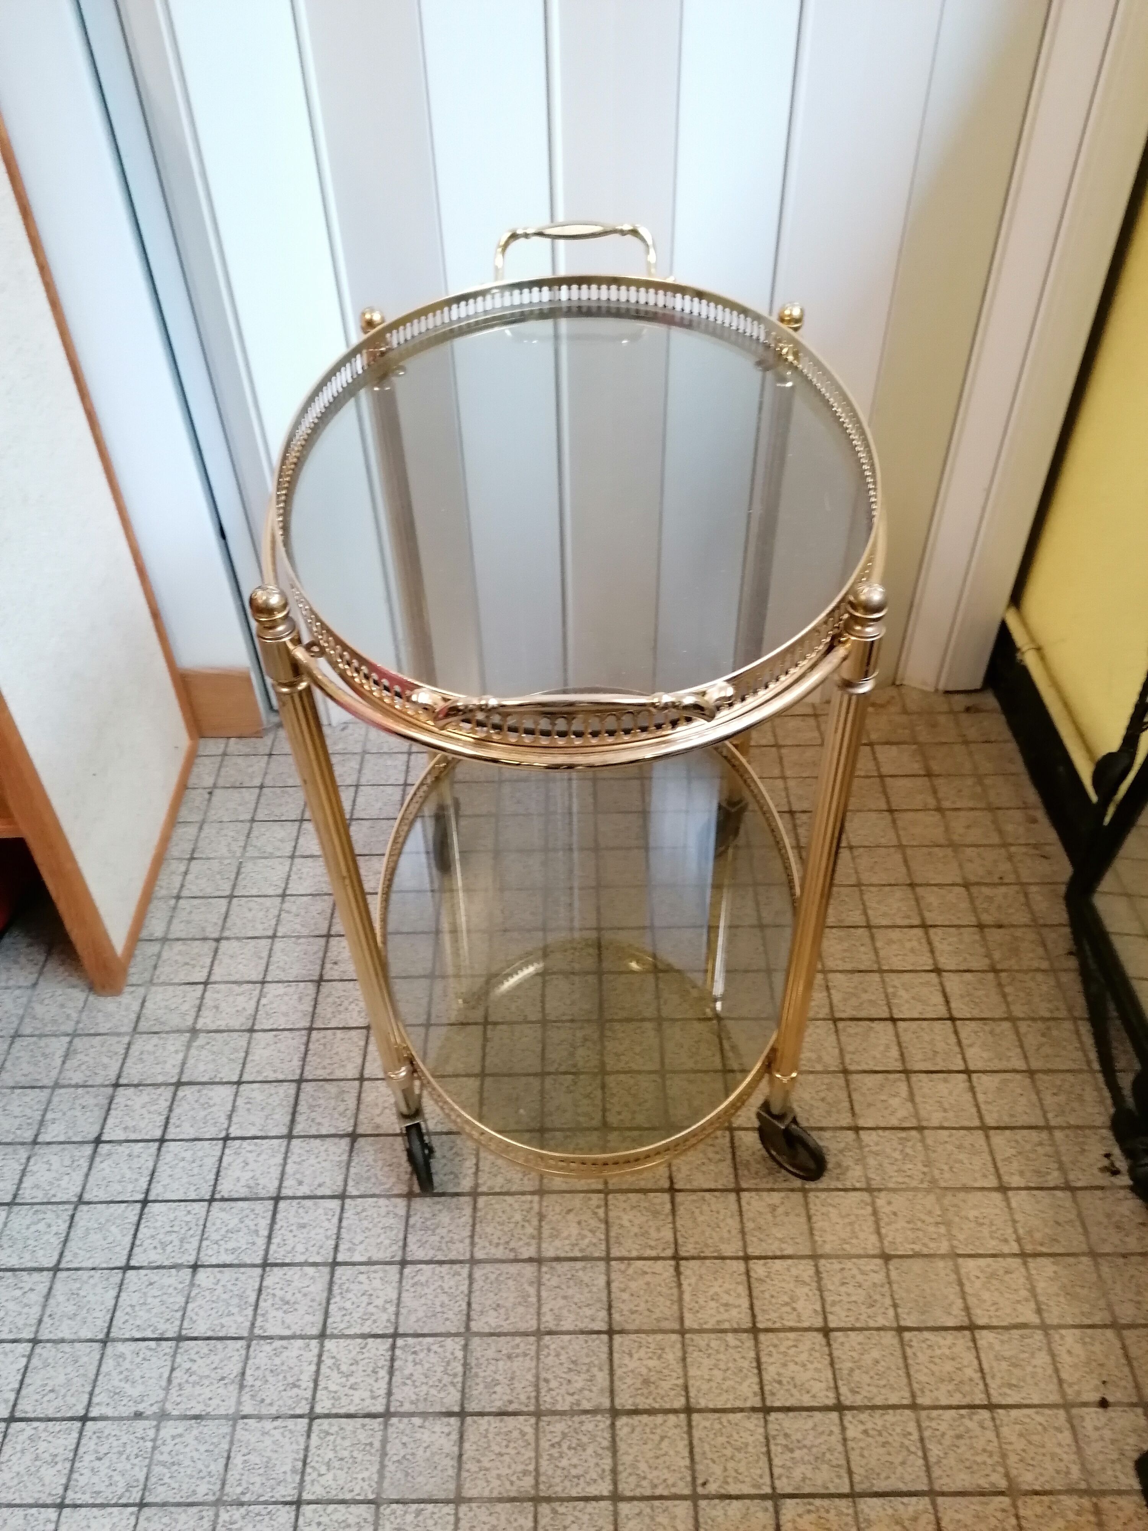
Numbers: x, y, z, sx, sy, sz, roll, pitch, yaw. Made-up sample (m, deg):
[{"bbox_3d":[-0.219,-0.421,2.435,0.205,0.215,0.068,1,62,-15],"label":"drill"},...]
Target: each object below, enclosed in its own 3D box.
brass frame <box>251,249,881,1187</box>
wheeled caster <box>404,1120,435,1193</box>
[{"bbox_3d":[0.006,-0.024,0.921,0.380,0.561,0.561,0,44,1],"label":"brass frame"},{"bbox_3d":[-0.128,0.317,0.992,0.023,0.076,0.067,-10,45,-9],"label":"wheeled caster"}]

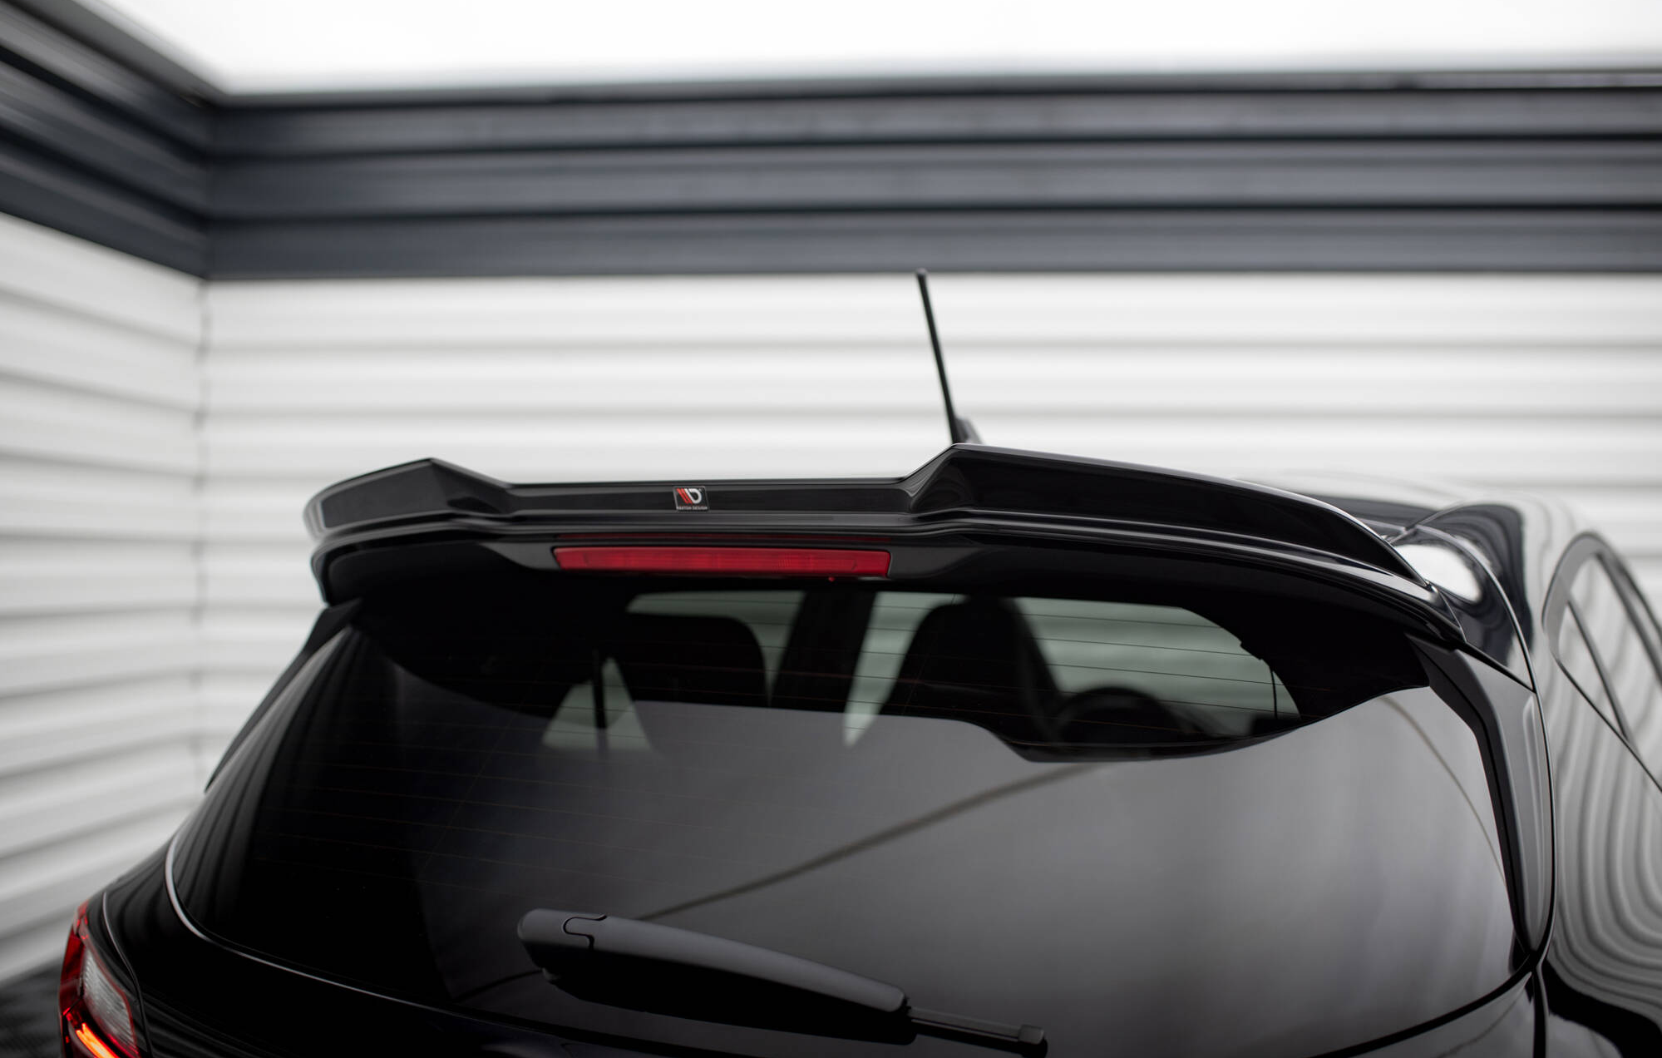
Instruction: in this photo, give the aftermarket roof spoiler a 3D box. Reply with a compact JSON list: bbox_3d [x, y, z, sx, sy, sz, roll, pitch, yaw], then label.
[{"bbox_3d":[-0.084,-0.011,1.486,1.168,0.106,0.232,0,-1,27],"label":"aftermarket roof spoiler"}]

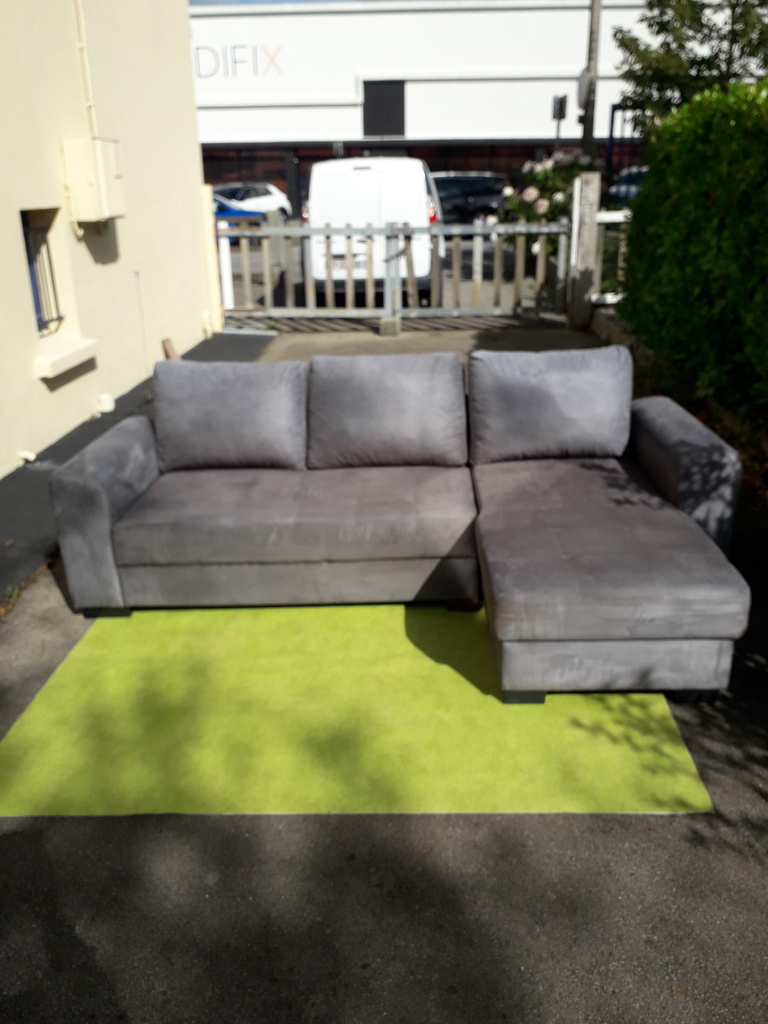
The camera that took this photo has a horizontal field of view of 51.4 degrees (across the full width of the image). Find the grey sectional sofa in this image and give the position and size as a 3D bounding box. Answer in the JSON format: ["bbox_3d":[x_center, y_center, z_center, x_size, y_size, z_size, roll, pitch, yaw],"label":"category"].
[{"bbox_3d":[0.069,-0.069,3.091,2.510,0.850,1.600,0,23,1],"label":"grey sectional sofa"}]

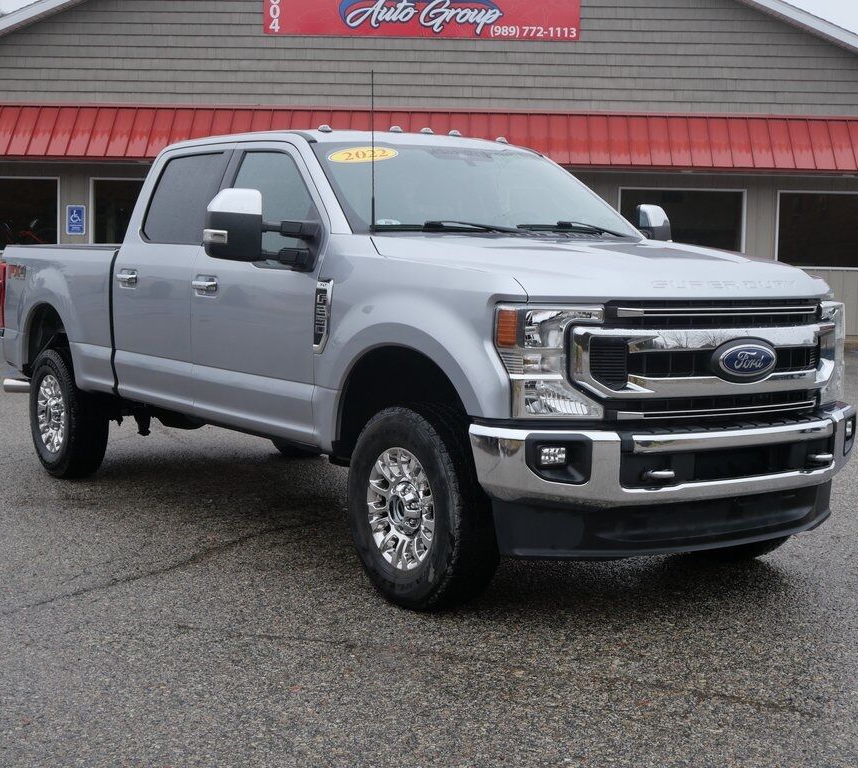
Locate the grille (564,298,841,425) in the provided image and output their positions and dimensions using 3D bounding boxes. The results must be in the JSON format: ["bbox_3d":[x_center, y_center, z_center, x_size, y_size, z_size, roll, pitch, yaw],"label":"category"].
[{"bbox_3d":[1.175,-0.098,5.858,1.470,0.470,0.190,-3,6,-34],"label":"grille"}]

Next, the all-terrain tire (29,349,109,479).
[{"bbox_3d":[-2.309,0.184,9.474,0.280,0.819,0.829,-3,6,-34],"label":"all-terrain tire"}]

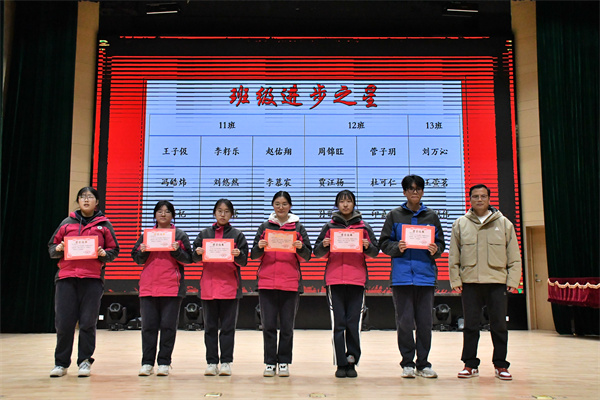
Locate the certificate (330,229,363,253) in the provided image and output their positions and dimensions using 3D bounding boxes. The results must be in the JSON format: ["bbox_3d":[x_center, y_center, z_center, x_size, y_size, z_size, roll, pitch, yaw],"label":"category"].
[{"bbox_3d":[0.410,0.356,5.243,0.287,0.205,0.010,0,-8,0],"label":"certificate"}]

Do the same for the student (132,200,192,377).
[{"bbox_3d":[-1.256,0.776,5.441,0.563,1.569,0.420,0,-8,0],"label":"student"}]

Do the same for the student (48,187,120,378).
[{"bbox_3d":[-1.957,0.710,5.410,0.644,1.691,0.420,1,-8,-7],"label":"student"}]

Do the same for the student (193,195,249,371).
[{"bbox_3d":[-0.725,0.769,5.442,0.508,1.582,0.420,0,-8,0],"label":"student"}]

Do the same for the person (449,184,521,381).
[{"bbox_3d":[1.669,0.699,5.363,0.648,1.699,0.340,-2,-9,15],"label":"person"}]

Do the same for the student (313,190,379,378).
[{"bbox_3d":[0.425,0.724,5.382,0.595,1.655,0.420,0,-8,3],"label":"student"}]

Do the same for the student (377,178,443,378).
[{"bbox_3d":[1.012,0.650,5.384,0.590,1.801,0.420,-2,-8,11],"label":"student"}]

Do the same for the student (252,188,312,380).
[{"bbox_3d":[-0.164,0.730,5.416,0.555,1.653,0.420,0,-8,0],"label":"student"}]

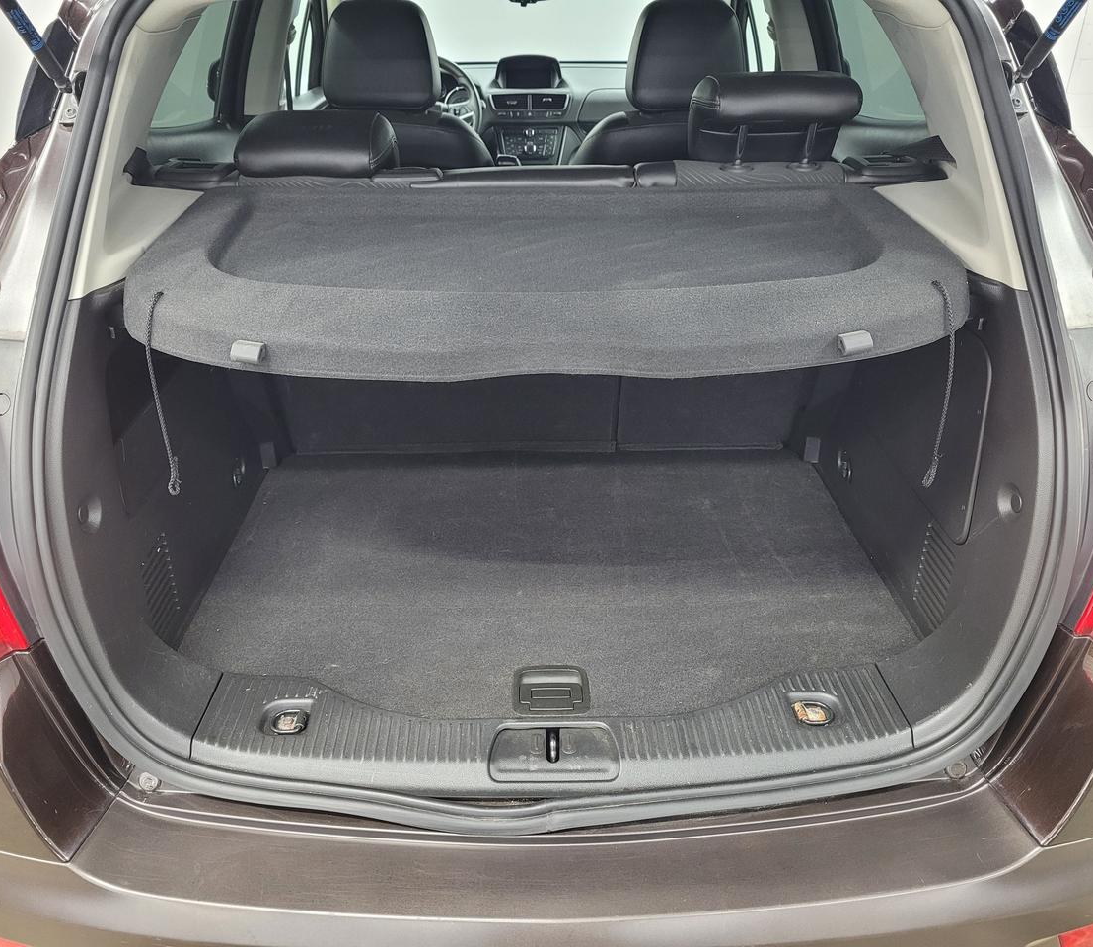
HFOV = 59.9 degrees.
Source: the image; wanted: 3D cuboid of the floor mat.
[{"bbox_3d":[0.002,0.132,1.425,0.965,0.025,0.699,-1,28,-1],"label":"floor mat"}]

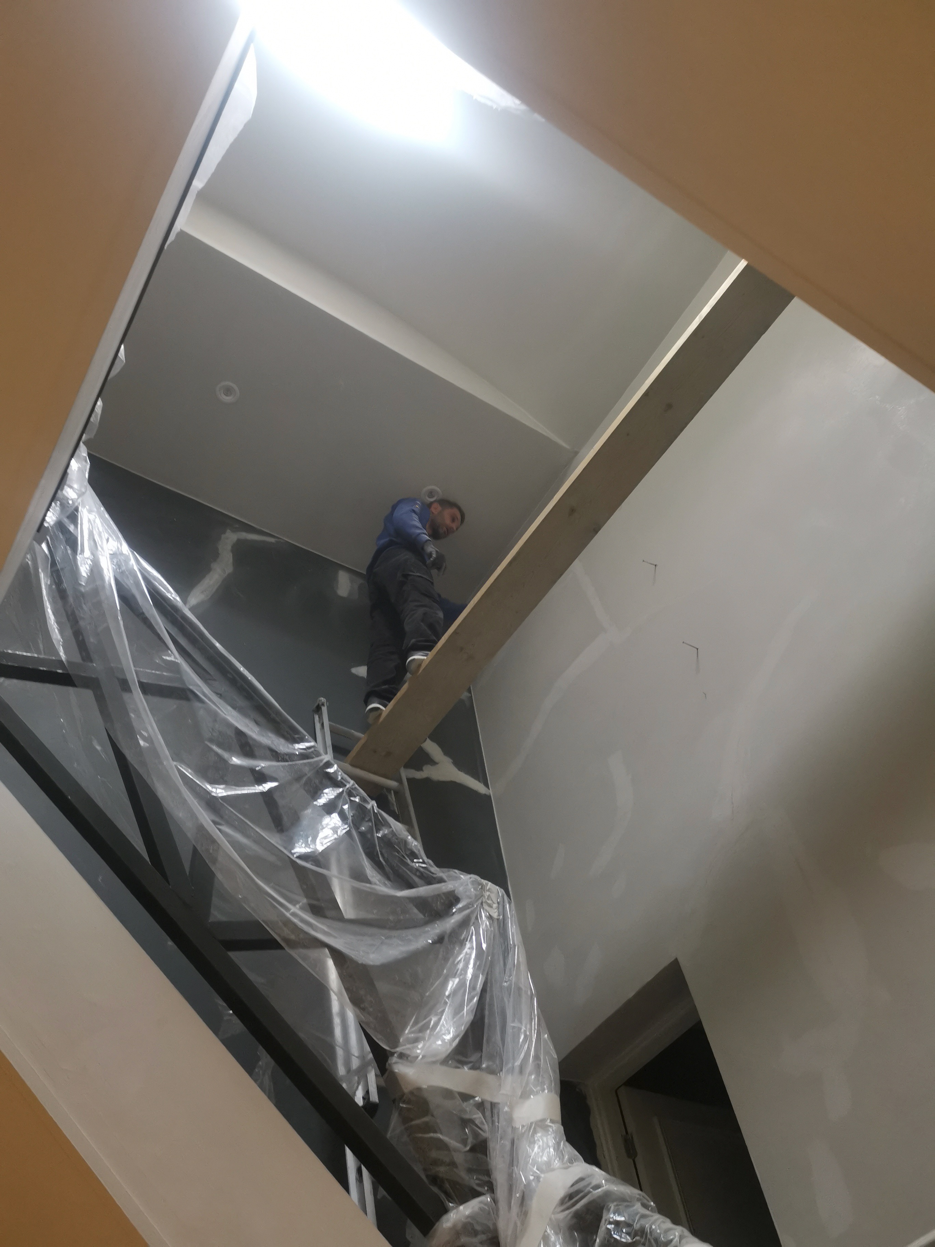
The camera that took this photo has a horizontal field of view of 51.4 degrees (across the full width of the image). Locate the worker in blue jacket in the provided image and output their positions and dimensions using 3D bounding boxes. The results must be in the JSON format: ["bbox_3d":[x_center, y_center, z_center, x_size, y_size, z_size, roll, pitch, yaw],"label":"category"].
[{"bbox_3d":[-0.169,-0.144,4.513,0.660,1.620,0.560,10,-56,-16],"label":"worker in blue jacket"}]

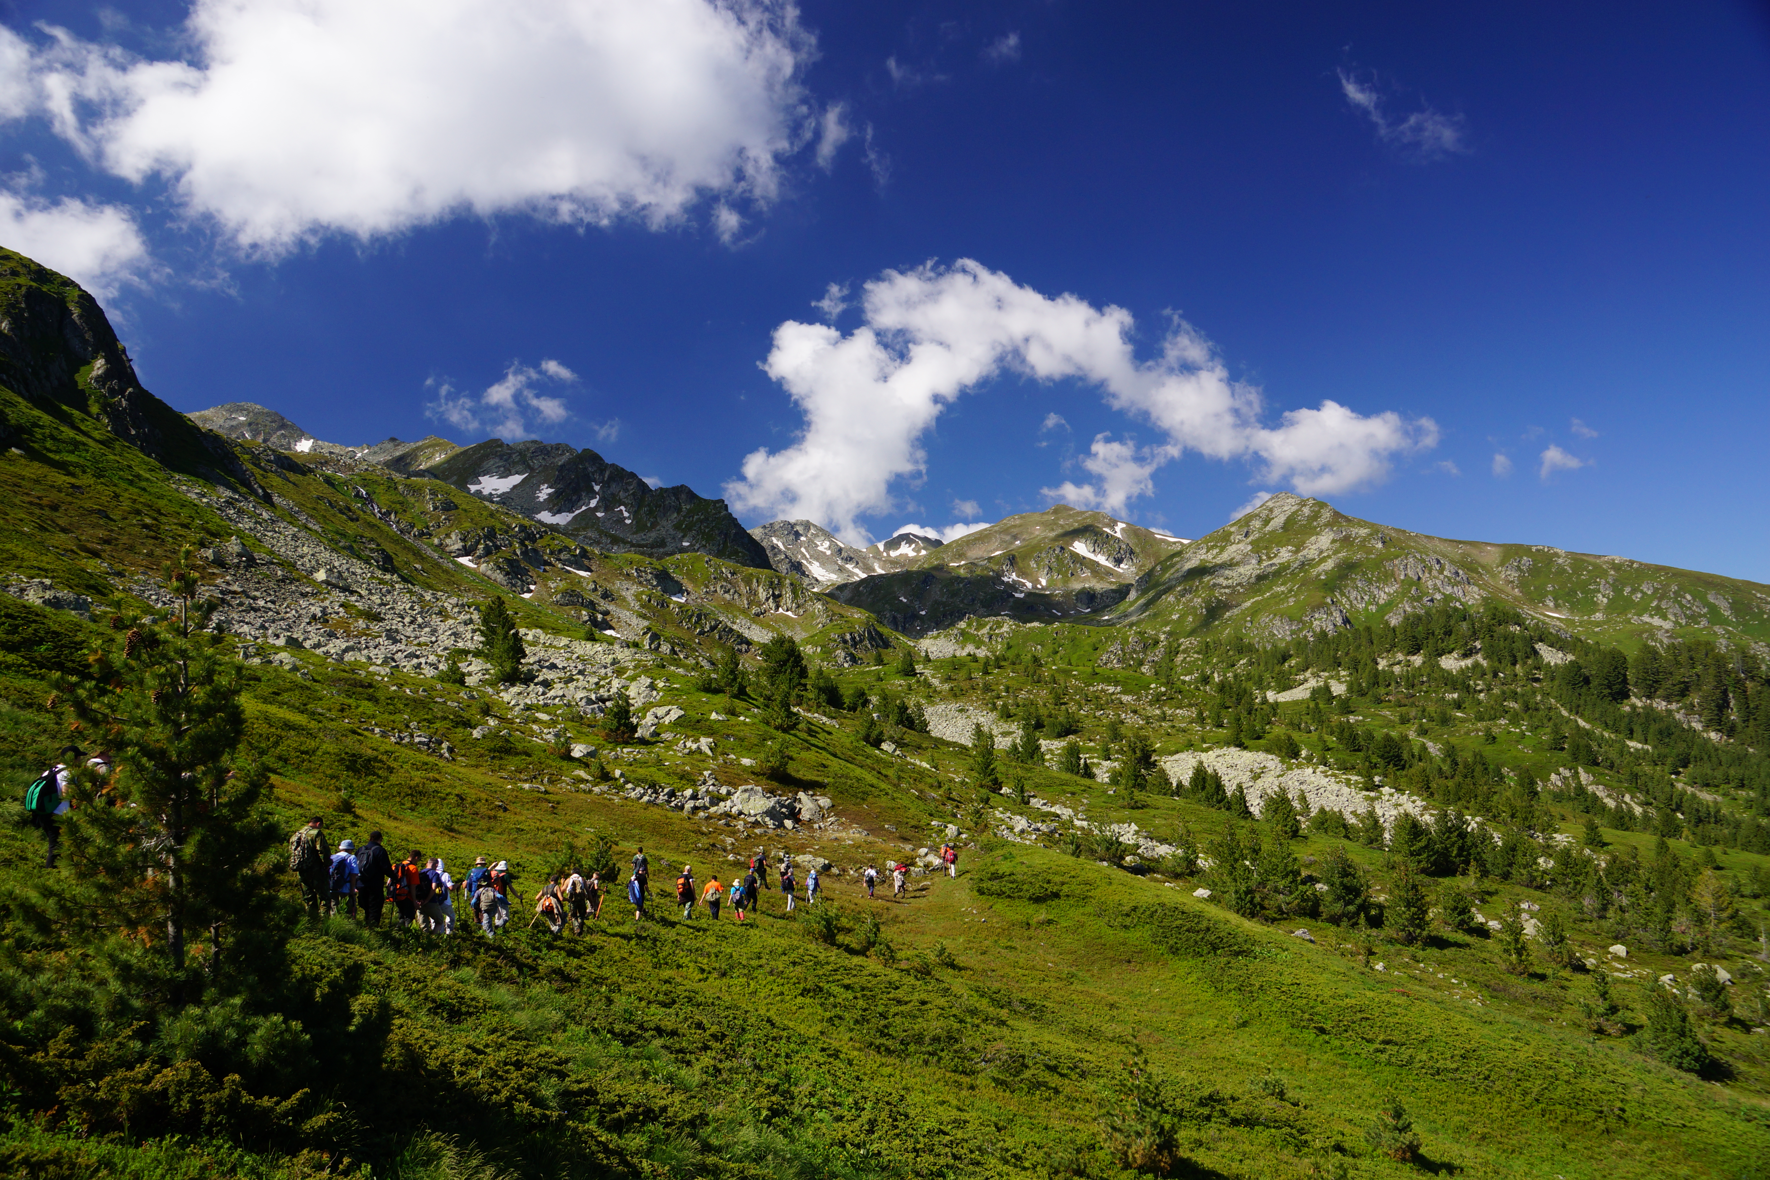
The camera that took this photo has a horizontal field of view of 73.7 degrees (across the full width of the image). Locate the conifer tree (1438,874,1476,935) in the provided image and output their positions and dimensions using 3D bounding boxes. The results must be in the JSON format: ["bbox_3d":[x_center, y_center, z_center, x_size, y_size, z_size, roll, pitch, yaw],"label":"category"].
[{"bbox_3d":[44.582,24.540,92.000,3.020,4.420,2.930,0,-3,0],"label":"conifer tree"}]

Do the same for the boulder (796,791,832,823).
[{"bbox_3d":[-4.527,13.762,75.000,2.290,2.020,2.060,0,-3,0],"label":"boulder"}]

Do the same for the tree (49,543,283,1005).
[{"bbox_3d":[-4.588,1.165,7.500,1.450,2.930,1.410,0,-3,0],"label":"tree"}]

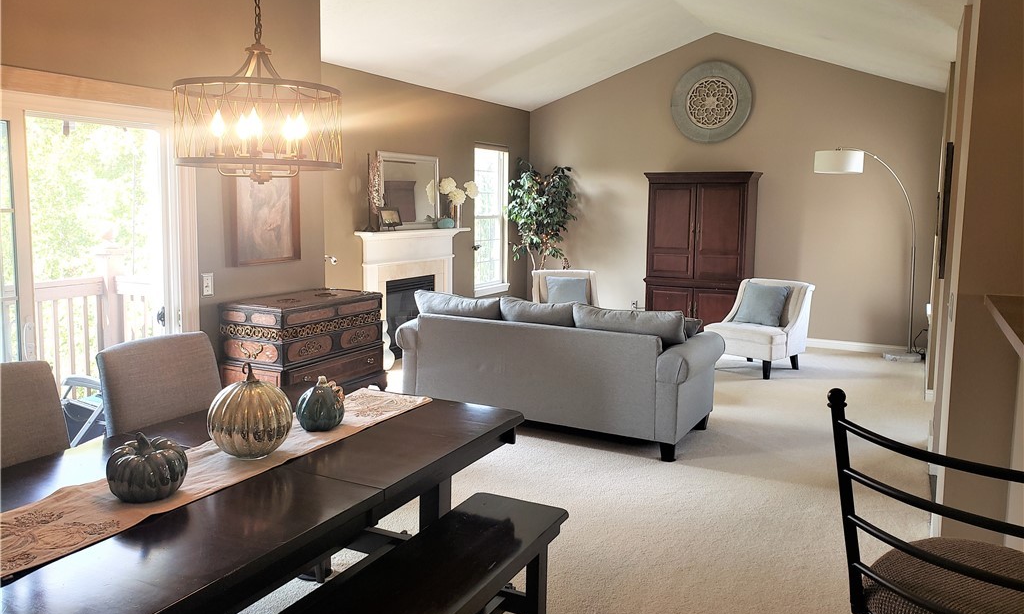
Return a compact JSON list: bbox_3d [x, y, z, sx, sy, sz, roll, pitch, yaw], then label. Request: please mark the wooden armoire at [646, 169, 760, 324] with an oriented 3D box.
[{"bbox_3d":[2.117,-0.526,8.605,1.130,1.905,0.650,5,9,27],"label":"wooden armoire"}]

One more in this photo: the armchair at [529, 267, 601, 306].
[{"bbox_3d":[0.577,0.010,8.609,0.730,0.810,0.760,1,8,0],"label":"armchair"}]

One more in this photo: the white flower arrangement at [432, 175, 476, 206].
[{"bbox_3d":[-0.582,-1.204,7.993,0.260,0.340,0.440,5,9,27],"label":"white flower arrangement"}]

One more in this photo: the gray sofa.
[{"bbox_3d":[0.310,0.388,5.596,2.220,0.875,0.930,5,9,27],"label":"gray sofa"}]

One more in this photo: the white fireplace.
[{"bbox_3d":[-0.933,-0.106,7.560,0.200,1.295,1.640,5,9,27],"label":"white fireplace"}]

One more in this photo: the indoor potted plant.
[{"bbox_3d":[0.379,-0.705,9.172,0.850,2.070,0.820,2,8,10],"label":"indoor potted plant"}]

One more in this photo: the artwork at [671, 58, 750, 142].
[{"bbox_3d":[2.232,-2.305,8.644,0.915,0.916,0.050,5,9,27],"label":"artwork"}]

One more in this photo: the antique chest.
[{"bbox_3d":[-1.195,0.452,4.506,0.520,1.015,0.840,5,9,27],"label":"antique chest"}]

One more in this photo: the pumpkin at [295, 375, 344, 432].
[{"bbox_3d":[-0.669,0.340,2.707,0.158,0.190,0.158,1,8,0],"label":"pumpkin"}]

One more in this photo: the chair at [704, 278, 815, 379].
[{"bbox_3d":[2.366,0.190,7.432,0.770,0.810,0.740,-7,11,-44],"label":"chair"}]

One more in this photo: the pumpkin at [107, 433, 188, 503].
[{"bbox_3d":[-0.983,0.431,2.079,0.195,0.175,0.195,3,8,16],"label":"pumpkin"}]

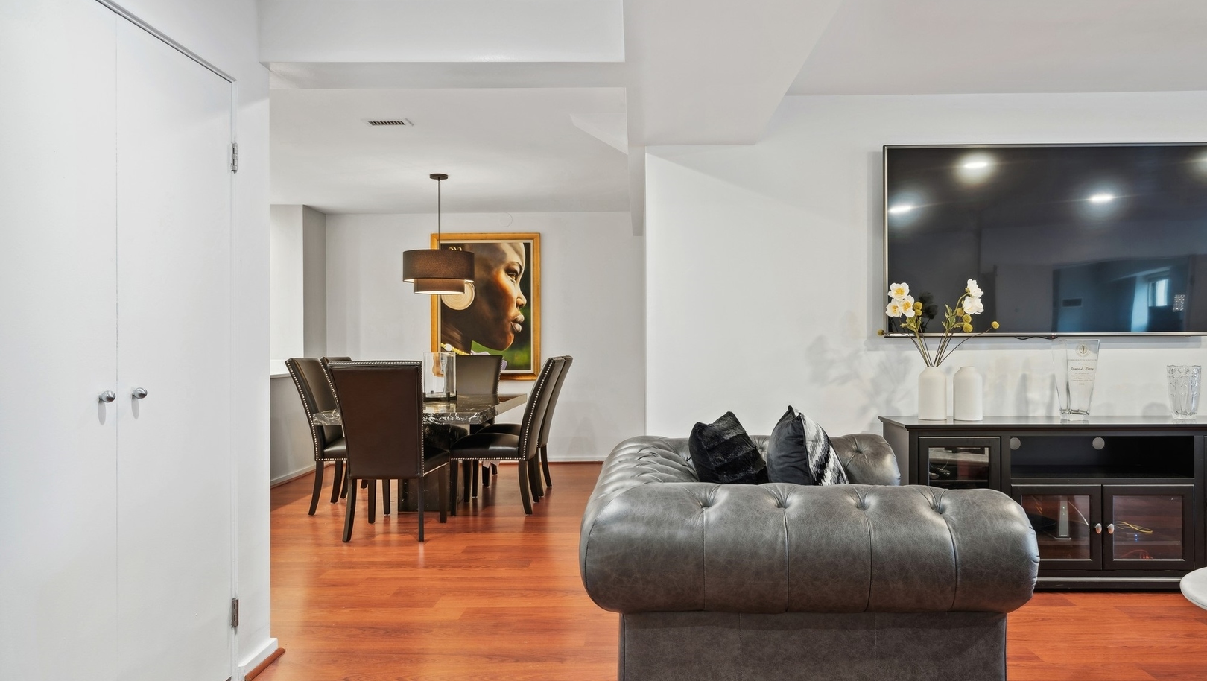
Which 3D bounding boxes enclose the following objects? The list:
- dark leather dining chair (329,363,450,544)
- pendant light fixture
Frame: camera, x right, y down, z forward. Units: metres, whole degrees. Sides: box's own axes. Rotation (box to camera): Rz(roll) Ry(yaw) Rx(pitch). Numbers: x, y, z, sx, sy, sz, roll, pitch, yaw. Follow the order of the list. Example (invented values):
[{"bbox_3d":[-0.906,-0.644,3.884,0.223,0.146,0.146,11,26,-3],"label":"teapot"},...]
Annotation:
[{"bbox_3d":[-1.265,0.635,4.840,0.530,1.055,0.695,0,0,0],"label":"dark leather dining chair"},{"bbox_3d":[-1.175,-0.757,5.743,0.505,0.840,0.505,0,0,2],"label":"pendant light fixture"}]

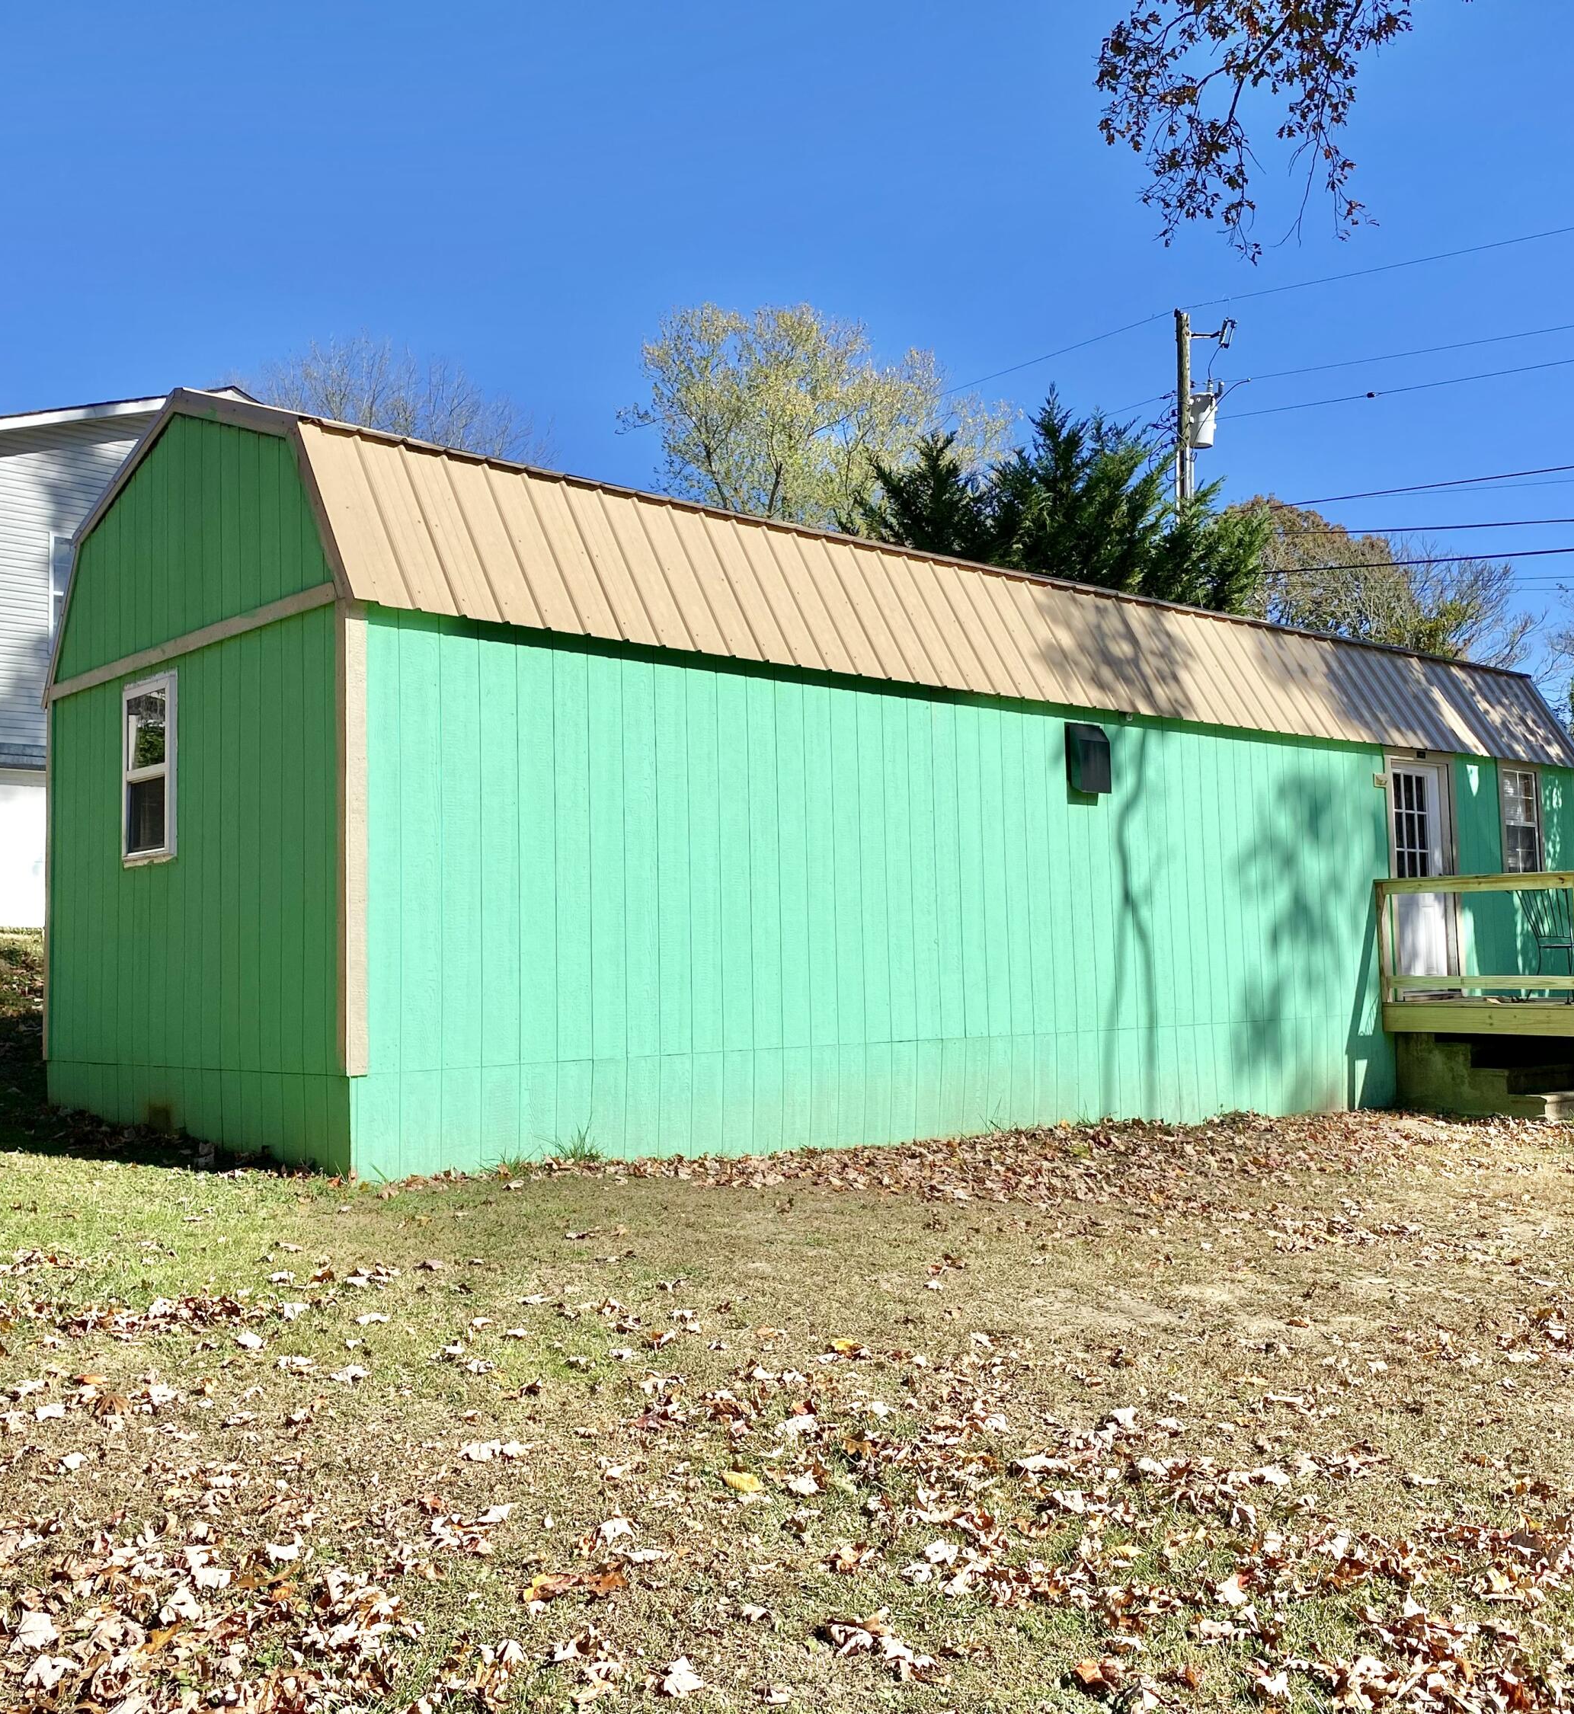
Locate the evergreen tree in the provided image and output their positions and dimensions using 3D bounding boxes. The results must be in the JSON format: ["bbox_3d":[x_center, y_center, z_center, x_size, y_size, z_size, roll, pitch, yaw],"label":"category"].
[{"bbox_3d":[3.362,-1.971,20.737,5.200,7.502,4.800,-2,-4,9],"label":"evergreen tree"}]

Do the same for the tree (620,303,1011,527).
[{"bbox_3d":[0.699,-4.338,33.534,7.900,13.321,7.600,-2,-4,9],"label":"tree"}]

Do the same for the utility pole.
[{"bbox_3d":[6.127,-3.190,26.129,0.300,10.600,0.300,-2,-4,9],"label":"utility pole"}]

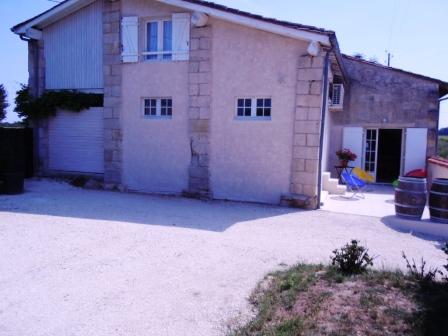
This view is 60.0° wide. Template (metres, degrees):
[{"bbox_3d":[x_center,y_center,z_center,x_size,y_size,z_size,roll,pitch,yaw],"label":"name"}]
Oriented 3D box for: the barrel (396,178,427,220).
[{"bbox_3d":[4.379,0.704,9.107,0.680,0.930,0.680,3,6,20],"label":"barrel"}]

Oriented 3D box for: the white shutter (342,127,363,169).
[{"bbox_3d":[5.101,-0.523,15.377,0.730,2.120,0.050,4,6,22],"label":"white shutter"}]

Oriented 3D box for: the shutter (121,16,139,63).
[{"bbox_3d":[-2.811,-3.851,11.673,0.570,1.340,0.050,4,6,22],"label":"shutter"}]

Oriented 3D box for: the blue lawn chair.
[{"bbox_3d":[4.032,0.506,12.045,0.700,0.740,0.640,5,7,32],"label":"blue lawn chair"}]

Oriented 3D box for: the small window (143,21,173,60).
[{"bbox_3d":[-1.913,-3.786,11.549,1.020,1.200,0.090,4,6,22],"label":"small window"}]

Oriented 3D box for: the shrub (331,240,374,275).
[{"bbox_3d":[1.640,1.147,4.991,0.522,0.439,0.496,3,6,20],"label":"shrub"}]

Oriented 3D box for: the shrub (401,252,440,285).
[{"bbox_3d":[2.400,1.214,4.726,0.434,0.391,0.369,3,6,20],"label":"shrub"}]

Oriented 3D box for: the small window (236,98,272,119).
[{"bbox_3d":[0.846,-1.623,10.559,1.000,0.560,0.090,4,6,22],"label":"small window"}]

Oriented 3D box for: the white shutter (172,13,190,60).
[{"bbox_3d":[-1.194,-3.652,10.848,0.537,1.282,0.050,3,6,20],"label":"white shutter"}]

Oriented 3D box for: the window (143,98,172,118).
[{"bbox_3d":[-1.918,-1.758,11.399,0.963,0.608,0.120,3,6,20],"label":"window"}]

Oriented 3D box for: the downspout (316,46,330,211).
[{"bbox_3d":[2.499,-0.891,9.725,0.110,3.909,0.110,3,6,20],"label":"downspout"}]

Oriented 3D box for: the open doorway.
[{"bbox_3d":[6.439,-0.453,15.107,0.900,2.115,0.150,3,6,20],"label":"open doorway"}]

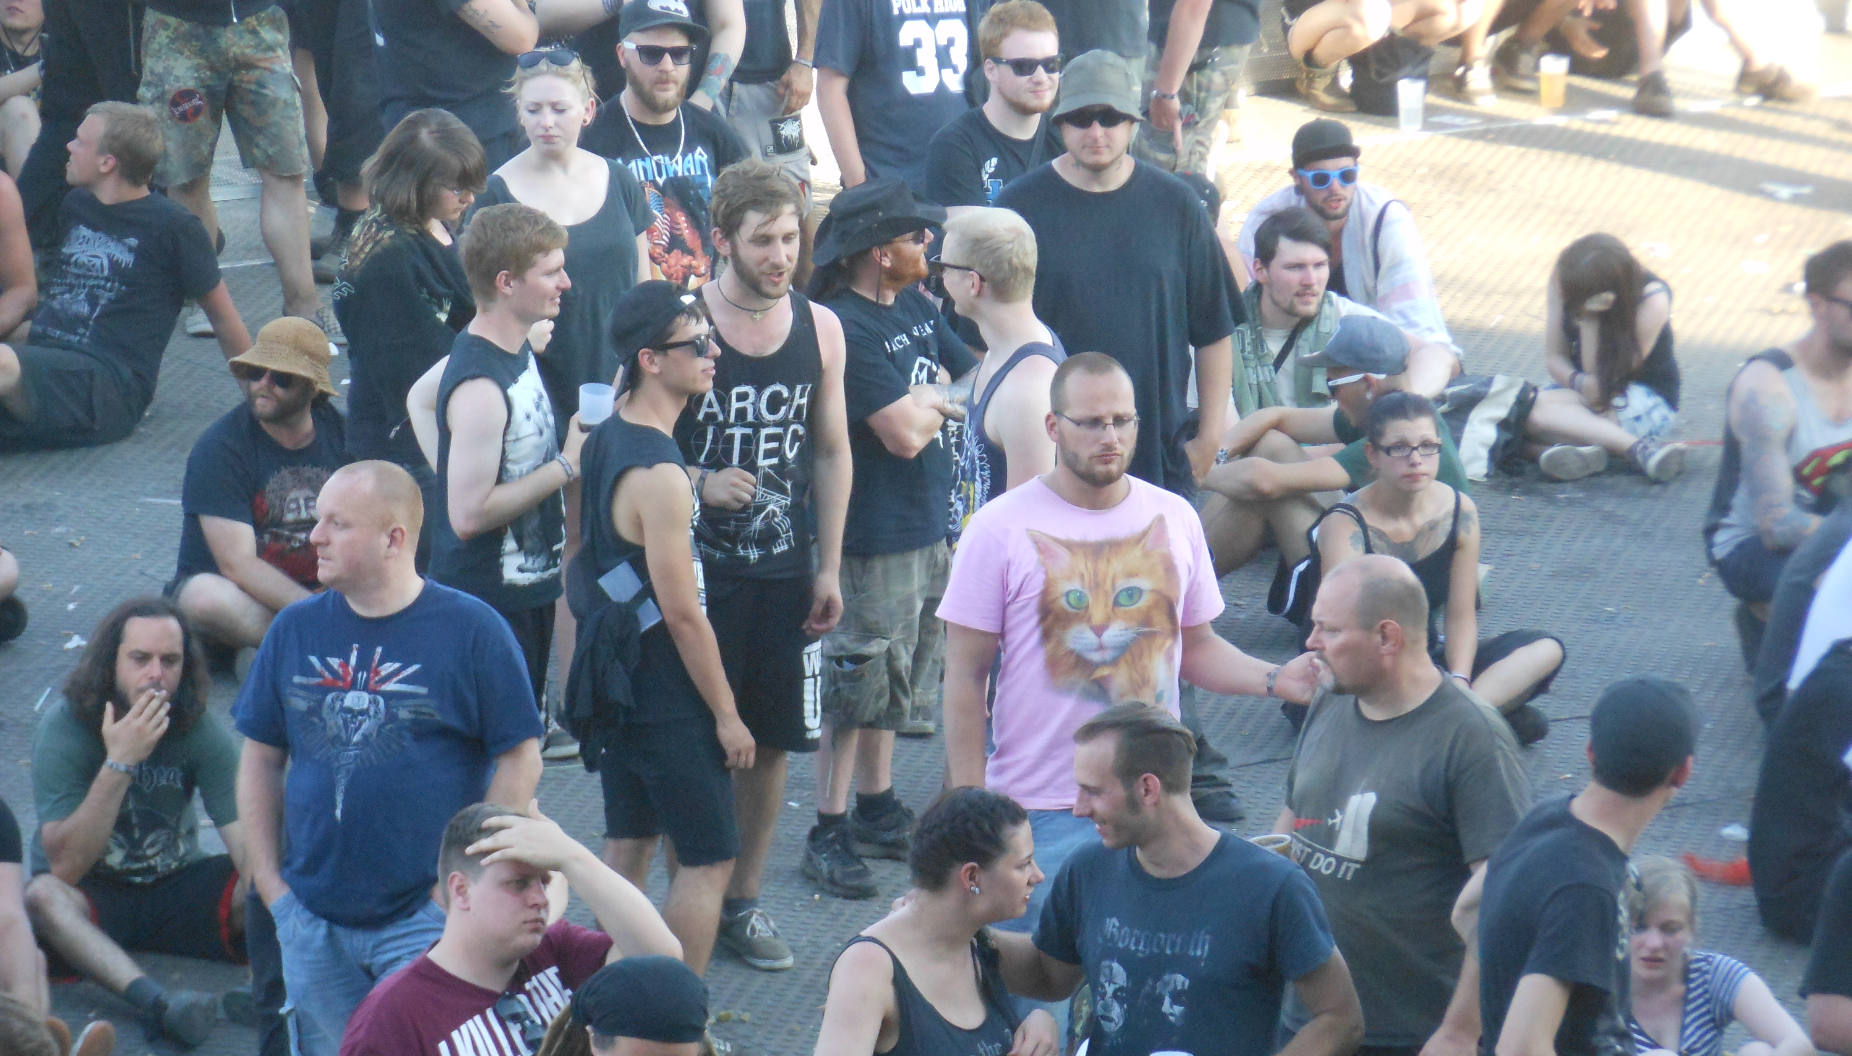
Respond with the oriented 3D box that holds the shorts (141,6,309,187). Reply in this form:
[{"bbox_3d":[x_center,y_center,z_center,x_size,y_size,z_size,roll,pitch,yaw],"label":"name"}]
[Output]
[{"bbox_3d":[-2.004,-1.256,33.500,0.470,0.550,0.320,-4,13,-18],"label":"shorts"}]

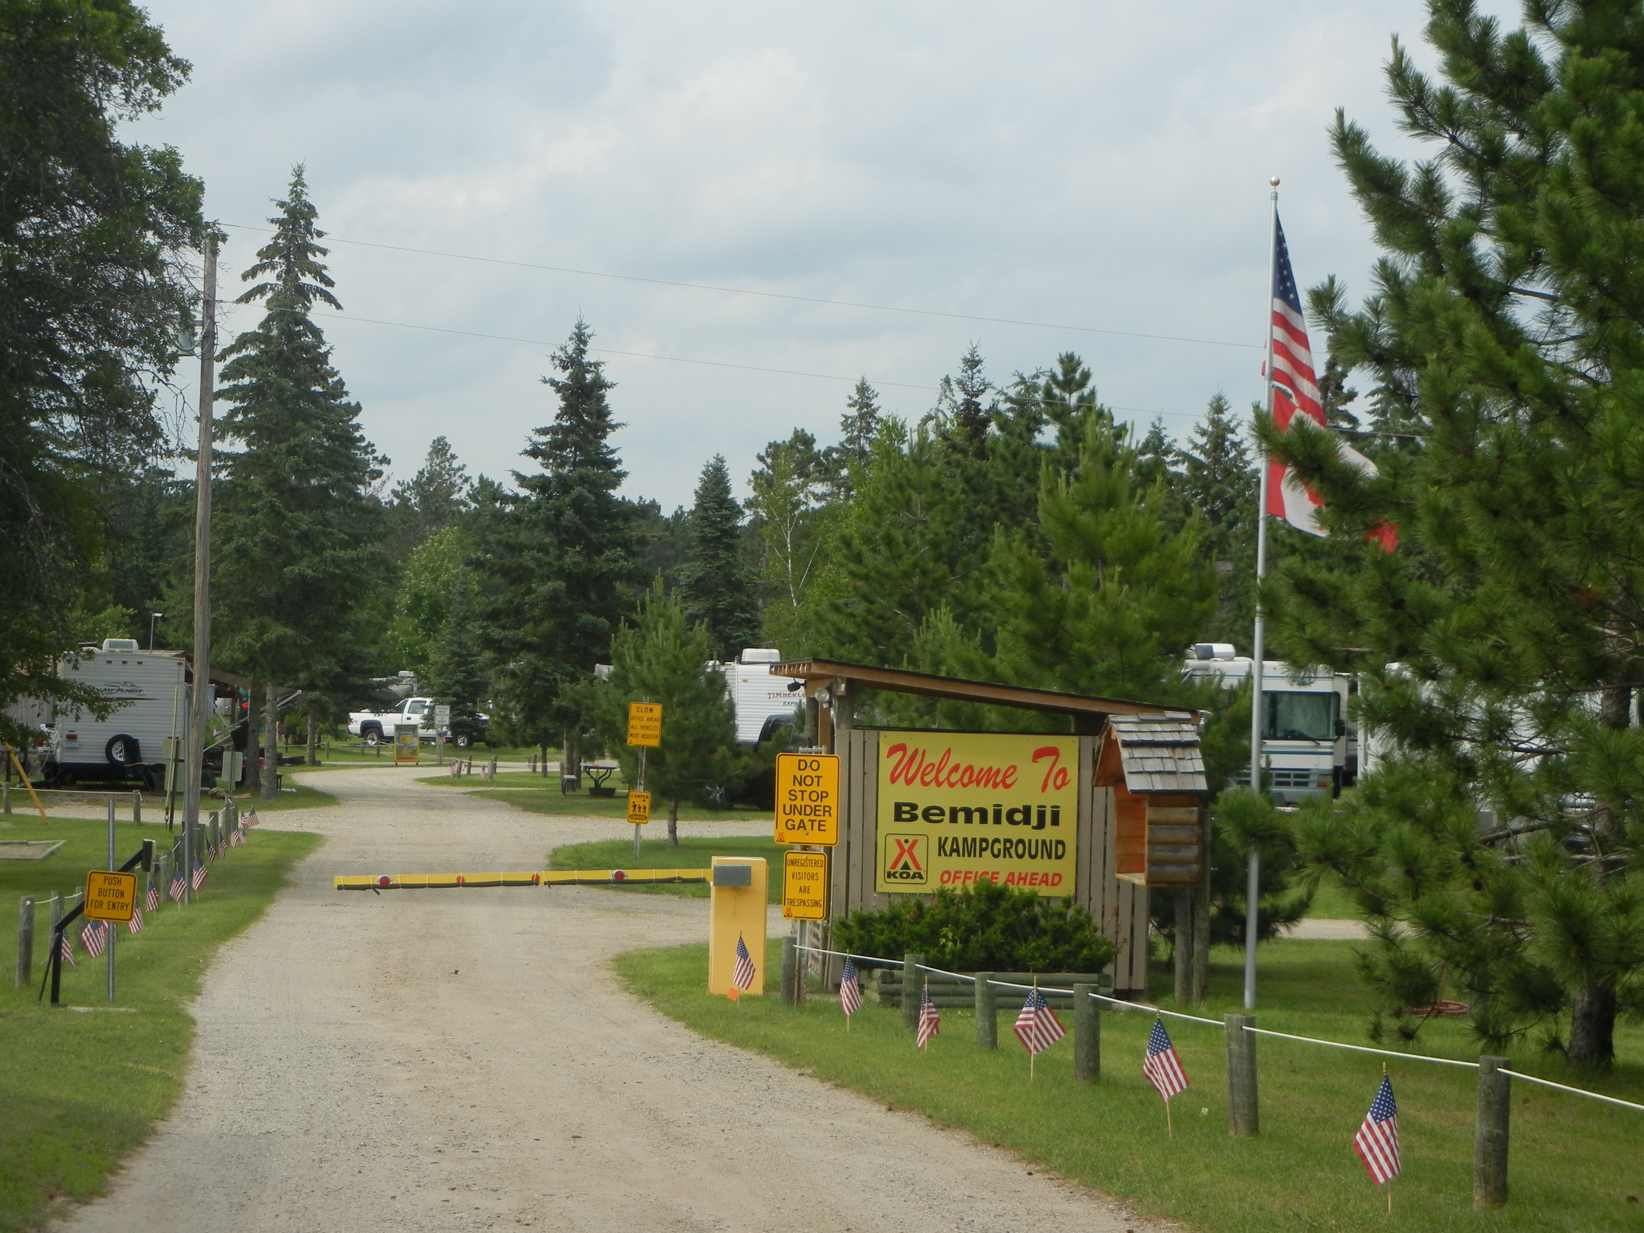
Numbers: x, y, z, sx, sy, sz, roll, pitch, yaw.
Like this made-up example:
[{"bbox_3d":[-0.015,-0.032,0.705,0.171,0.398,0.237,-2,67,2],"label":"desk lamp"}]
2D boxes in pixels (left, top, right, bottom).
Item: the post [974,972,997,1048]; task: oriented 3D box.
[{"bbox_3d":[0.990,2.352,25.206,0.127,0.465,0.127,1,-1,0],"label":"post"}]

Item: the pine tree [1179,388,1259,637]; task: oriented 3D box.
[{"bbox_3d":[12.147,-1.007,130.000,3.000,11.600,3.000,1,-1,0],"label":"pine tree"}]

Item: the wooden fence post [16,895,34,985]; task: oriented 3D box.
[{"bbox_3d":[-5.272,2.146,28.007,0.100,0.600,0.100,1,-1,0],"label":"wooden fence post"}]

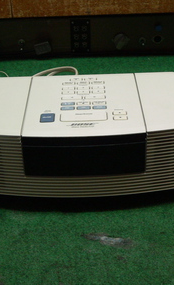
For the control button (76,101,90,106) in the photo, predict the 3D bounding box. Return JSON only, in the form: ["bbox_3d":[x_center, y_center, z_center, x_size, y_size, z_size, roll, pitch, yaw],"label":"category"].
[{"bbox_3d":[-0.004,-0.051,0.699,0.018,0.002,0.007,-2,29,1],"label":"control button"}]

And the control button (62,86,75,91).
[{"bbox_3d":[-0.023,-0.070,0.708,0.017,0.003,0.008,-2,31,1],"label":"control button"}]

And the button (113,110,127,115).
[{"bbox_3d":[0.041,-0.037,0.670,0.018,0.002,0.007,-2,29,1],"label":"button"}]

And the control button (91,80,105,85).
[{"bbox_3d":[0.016,-0.084,0.756,0.018,0.002,0.007,-2,29,1],"label":"control button"}]

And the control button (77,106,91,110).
[{"bbox_3d":[-0.004,-0.044,0.686,0.018,0.002,0.007,-2,29,1],"label":"control button"}]

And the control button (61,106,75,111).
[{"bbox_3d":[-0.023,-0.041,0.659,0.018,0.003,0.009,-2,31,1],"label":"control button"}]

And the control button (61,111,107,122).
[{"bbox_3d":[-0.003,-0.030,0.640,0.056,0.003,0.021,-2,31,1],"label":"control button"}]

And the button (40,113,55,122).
[{"bbox_3d":[-0.049,-0.031,0.665,0.017,0.002,0.020,-2,29,1],"label":"button"}]

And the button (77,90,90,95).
[{"bbox_3d":[-0.005,-0.067,0.728,0.018,0.002,0.007,-2,29,1],"label":"button"}]

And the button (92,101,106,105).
[{"bbox_3d":[0.016,-0.051,0.698,0.018,0.002,0.007,-2,29,1],"label":"button"}]

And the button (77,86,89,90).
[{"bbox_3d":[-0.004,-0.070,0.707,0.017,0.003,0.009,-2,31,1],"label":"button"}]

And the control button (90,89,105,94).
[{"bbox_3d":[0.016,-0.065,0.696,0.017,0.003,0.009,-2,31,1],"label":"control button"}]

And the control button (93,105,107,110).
[{"bbox_3d":[0.016,-0.044,0.686,0.018,0.002,0.007,-2,29,1],"label":"control button"}]

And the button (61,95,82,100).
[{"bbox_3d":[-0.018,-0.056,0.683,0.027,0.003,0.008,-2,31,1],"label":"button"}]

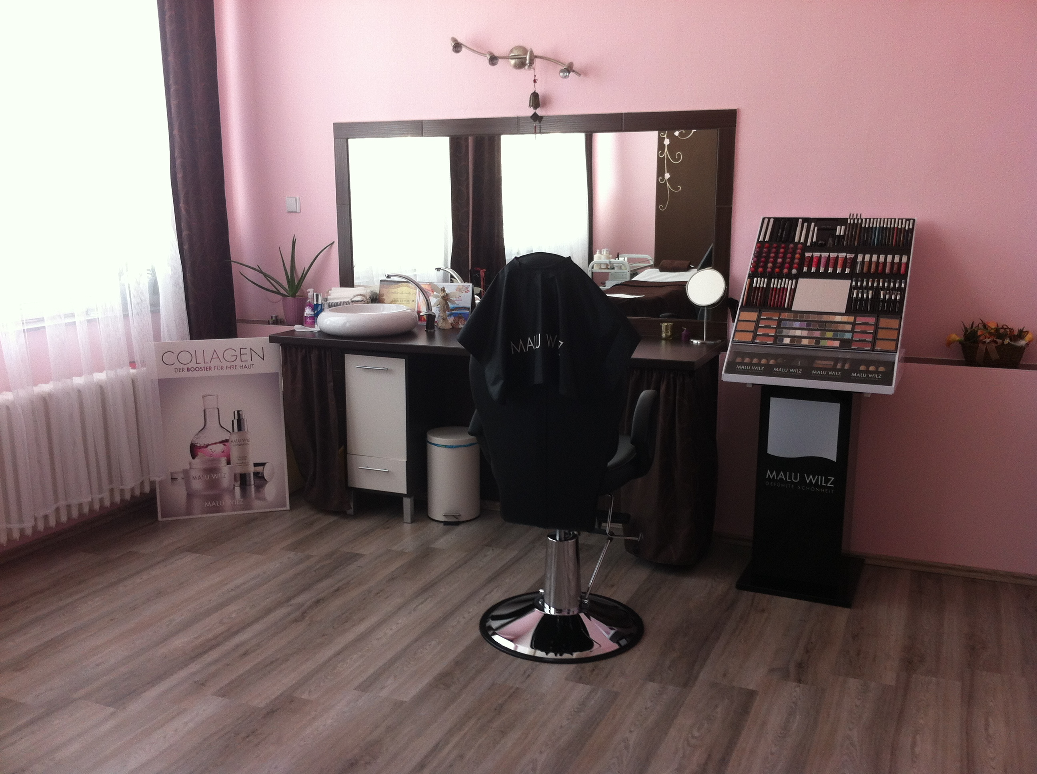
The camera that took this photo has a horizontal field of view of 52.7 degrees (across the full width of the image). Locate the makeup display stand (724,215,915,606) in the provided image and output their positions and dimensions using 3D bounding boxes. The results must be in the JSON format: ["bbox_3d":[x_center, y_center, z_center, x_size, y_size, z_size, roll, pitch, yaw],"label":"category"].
[{"bbox_3d":[1.173,0.054,4.143,0.617,1.422,0.630,5,11,23],"label":"makeup display stand"}]

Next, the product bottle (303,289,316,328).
[{"bbox_3d":[-0.996,-0.369,4.960,0.053,0.186,0.045,-2,10,-11],"label":"product bottle"}]

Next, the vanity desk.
[{"bbox_3d":[-0.104,0.221,4.719,1.943,0.885,0.630,4,11,22],"label":"vanity desk"}]

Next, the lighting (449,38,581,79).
[{"bbox_3d":[-0.013,-1.470,4.671,0.625,0.190,0.140,4,11,22],"label":"lighting"}]

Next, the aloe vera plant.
[{"bbox_3d":[-1.171,-0.596,5.191,0.520,0.305,0.300,4,11,22],"label":"aloe vera plant"}]

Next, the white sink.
[{"bbox_3d":[-0.697,-0.310,4.851,0.460,0.110,0.460,0,10,0],"label":"white sink"}]

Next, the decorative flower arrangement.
[{"bbox_3d":[1.838,-0.173,4.101,0.295,0.180,0.170,4,11,22],"label":"decorative flower arrangement"}]

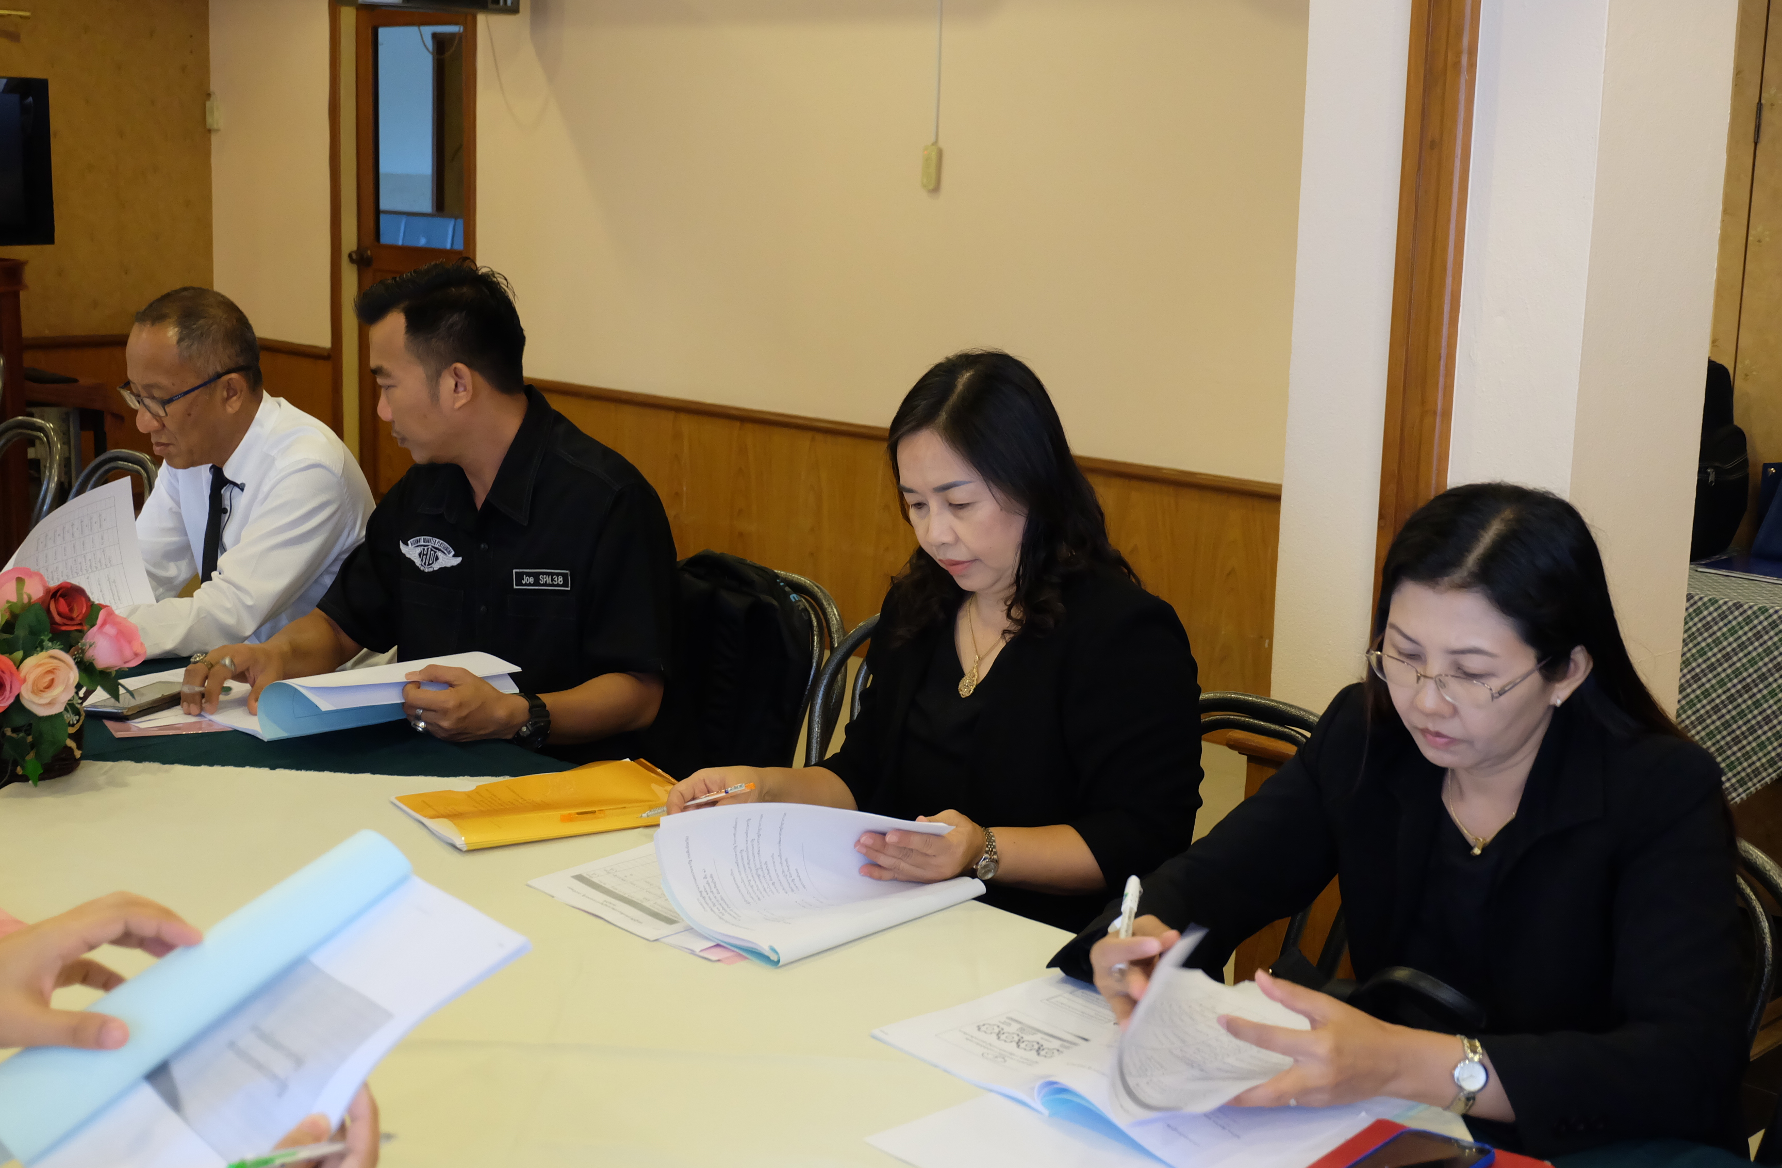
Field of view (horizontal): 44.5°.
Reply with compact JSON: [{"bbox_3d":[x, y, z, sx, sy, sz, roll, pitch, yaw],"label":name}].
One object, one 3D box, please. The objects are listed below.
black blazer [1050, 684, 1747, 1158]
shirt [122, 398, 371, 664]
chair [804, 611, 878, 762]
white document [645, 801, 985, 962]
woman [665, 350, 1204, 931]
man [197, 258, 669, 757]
[{"bbox_3d":[0.447,0.358,1.742,0.540,0.540,0.500,9,11,39],"label":"black blazer"},{"bbox_3d":[-0.890,0.000,3.100,0.490,0.530,0.460,10,12,43],"label":"shirt"},{"bbox_3d":[-0.086,0.540,2.355,0.460,0.910,0.520,10,12,41],"label":"chair"},{"bbox_3d":[-0.066,0.249,2.018,0.200,0.110,0.300,8,11,37],"label":"white document"},{"bbox_3d":[0.064,0.386,2.203,0.540,1.220,0.640,9,11,39],"label":"woman"},{"bbox_3d":[-0.495,0.242,2.761,0.580,1.280,0.660,9,11,39],"label":"man"}]

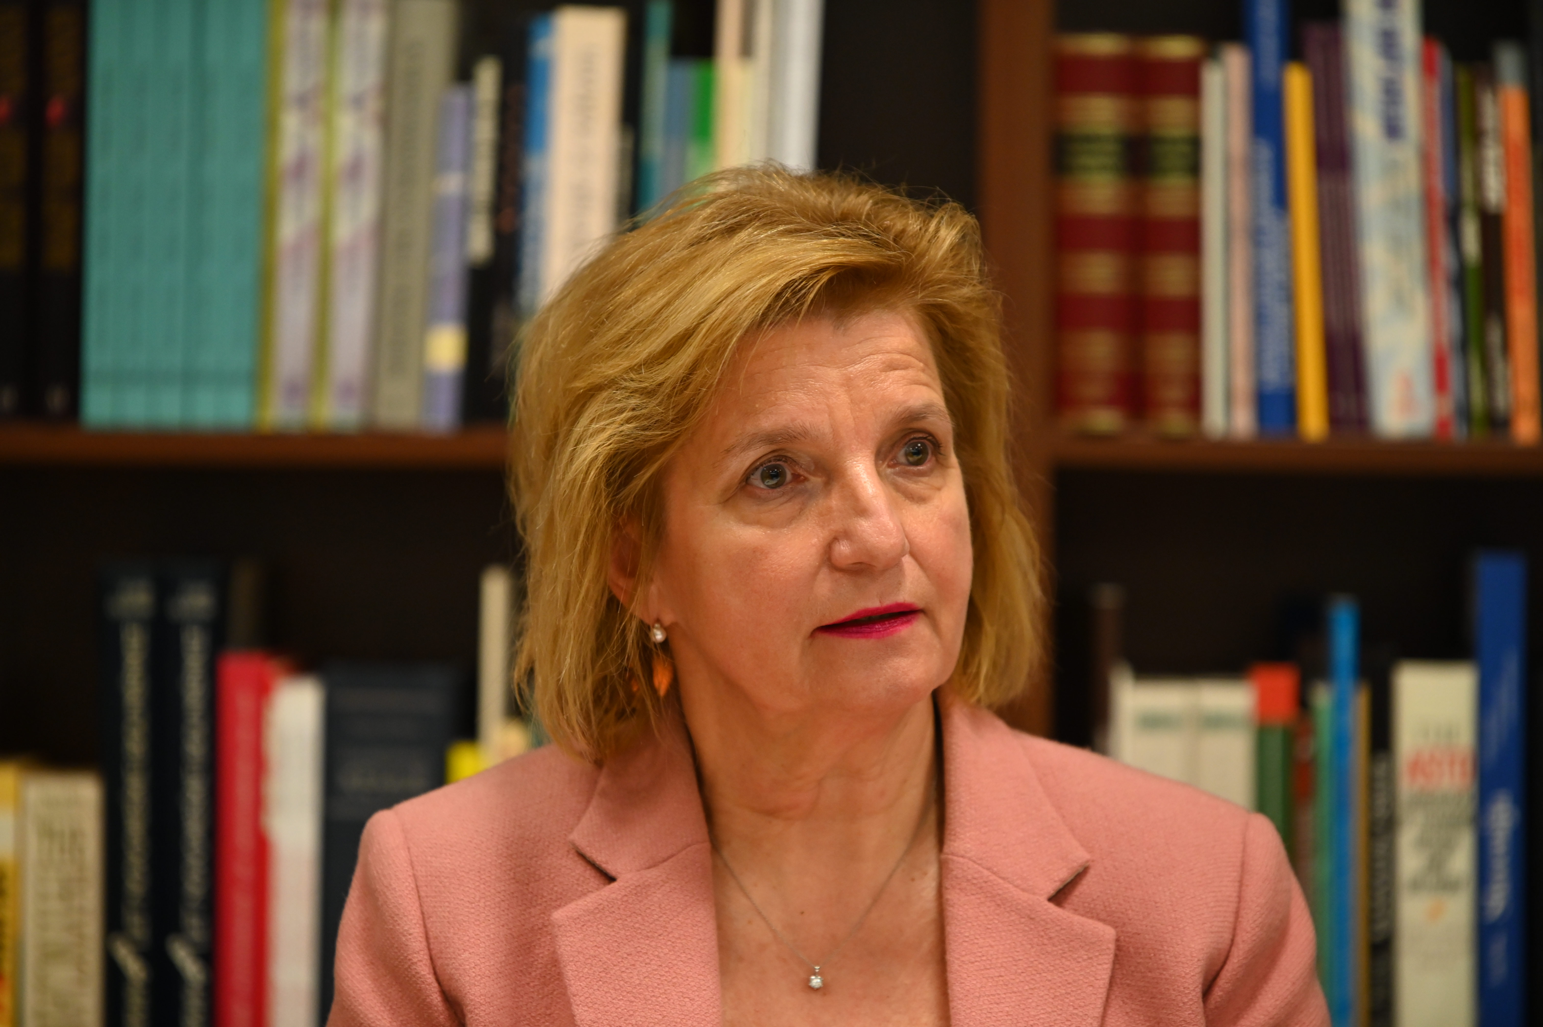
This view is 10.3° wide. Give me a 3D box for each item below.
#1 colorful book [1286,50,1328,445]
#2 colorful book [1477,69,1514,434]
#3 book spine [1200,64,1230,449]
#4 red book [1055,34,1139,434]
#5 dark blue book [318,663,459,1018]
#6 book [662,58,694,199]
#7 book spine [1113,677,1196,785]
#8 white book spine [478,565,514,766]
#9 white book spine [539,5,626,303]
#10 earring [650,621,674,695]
[{"bbox_3d":[0.319,-0.156,5.175,0.015,0.218,0.150,-2,0,0],"label":"colorful book"},{"bbox_3d":[0.424,-0.157,5.088,0.013,0.215,0.150,-2,2,0],"label":"colorful book"},{"bbox_3d":[0.260,-0.159,5.088,0.014,0.223,0.150,0,2,0],"label":"book spine"},{"bbox_3d":[0.195,-0.165,5.180,0.047,0.233,0.160,0,0,0],"label":"red book"},{"bbox_3d":[-0.229,0.211,5.185,0.075,0.239,0.170,0,0,0],"label":"dark blue book"},{"bbox_3d":[-0.056,-0.160,5.088,0.013,0.217,0.150,2,2,0],"label":"book"},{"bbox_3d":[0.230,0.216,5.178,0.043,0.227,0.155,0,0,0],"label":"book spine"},{"bbox_3d":[-0.165,0.173,5.128,0.016,0.295,0.200,1,2,0],"label":"white book spine"},{"bbox_3d":[-0.112,-0.175,5.185,0.038,0.249,0.170,3,0,0],"label":"white book spine"},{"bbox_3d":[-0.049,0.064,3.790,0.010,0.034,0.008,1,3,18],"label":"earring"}]

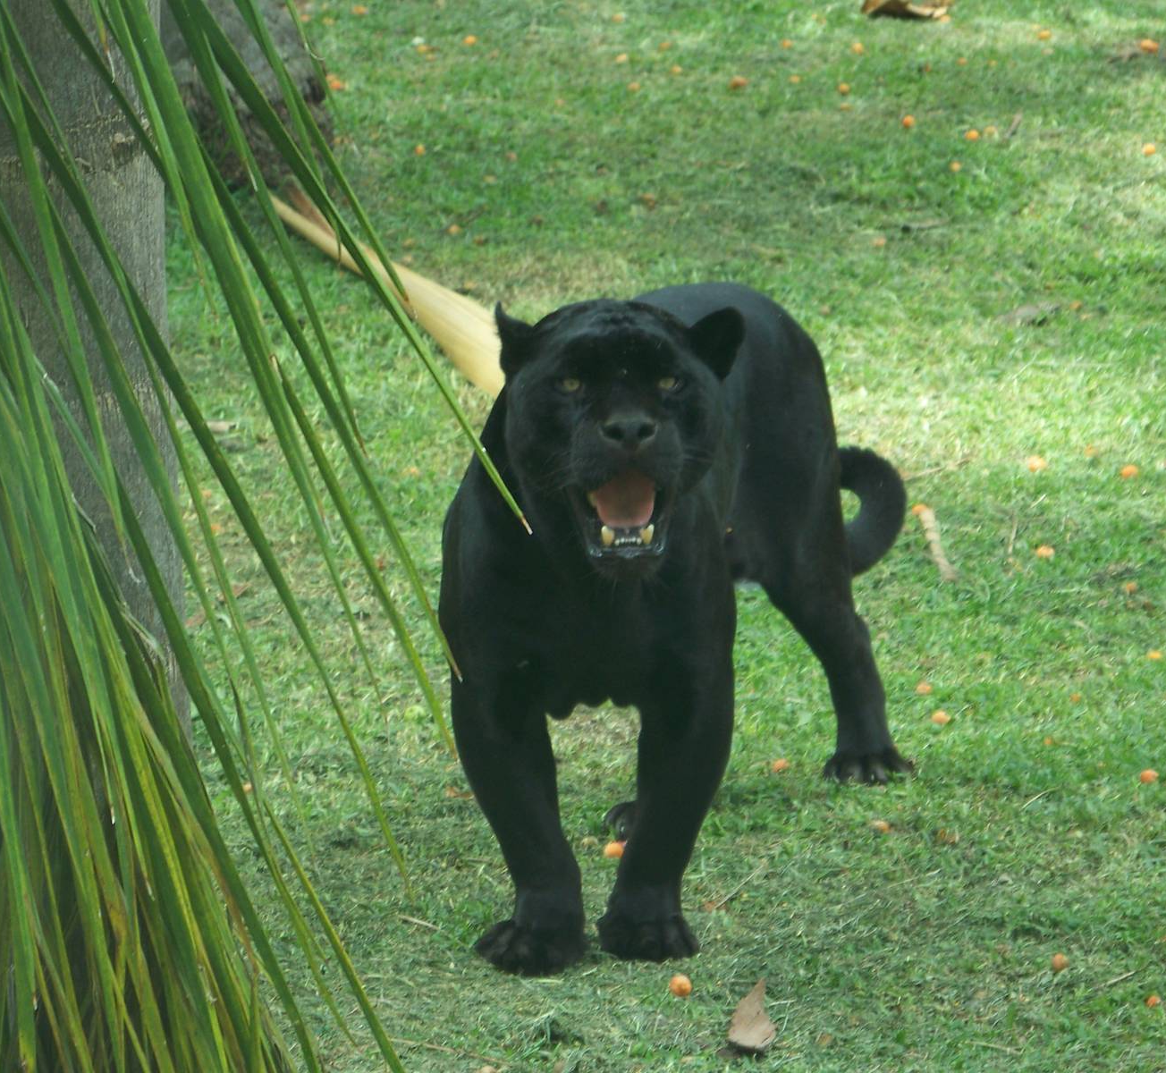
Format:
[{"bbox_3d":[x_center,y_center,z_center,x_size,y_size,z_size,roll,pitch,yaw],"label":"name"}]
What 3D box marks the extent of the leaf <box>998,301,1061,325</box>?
[{"bbox_3d":[0.607,-0.303,11.000,0.080,0.019,0.050,-5,13,-19],"label":"leaf"}]

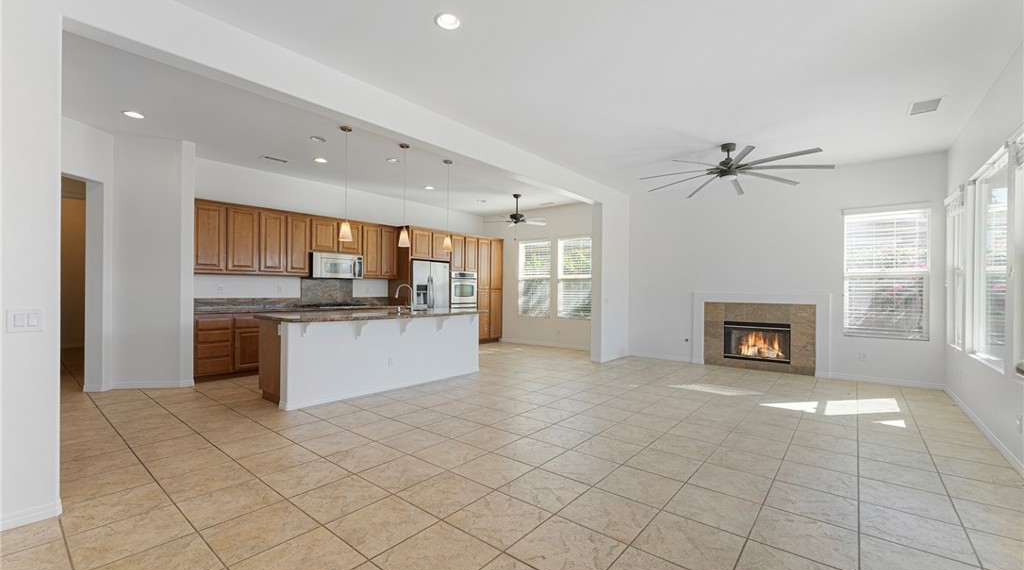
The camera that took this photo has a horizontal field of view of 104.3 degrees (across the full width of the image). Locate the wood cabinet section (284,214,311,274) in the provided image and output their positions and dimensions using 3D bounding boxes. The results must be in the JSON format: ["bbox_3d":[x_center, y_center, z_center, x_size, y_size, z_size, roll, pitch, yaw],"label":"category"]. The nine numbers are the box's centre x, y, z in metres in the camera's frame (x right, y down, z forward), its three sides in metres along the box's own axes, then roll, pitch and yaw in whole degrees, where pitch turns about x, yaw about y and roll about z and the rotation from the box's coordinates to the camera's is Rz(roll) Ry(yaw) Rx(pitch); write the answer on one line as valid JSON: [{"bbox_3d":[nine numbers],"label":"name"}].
[{"bbox_3d":[-3.170,-0.568,5.793,0.330,0.870,0.330,0,-1,40],"label":"wood cabinet section"}]

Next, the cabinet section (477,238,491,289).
[{"bbox_3d":[-0.752,-0.428,8.315,0.500,1.040,0.374,0,-1,40],"label":"cabinet section"}]

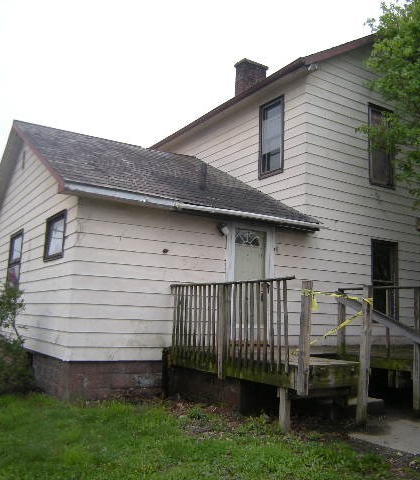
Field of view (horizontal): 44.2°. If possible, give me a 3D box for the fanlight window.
[{"bbox_3d":[0.665,-0.030,9.090,0.547,0.257,0.050,7,-10,-30],"label":"fanlight window"}]

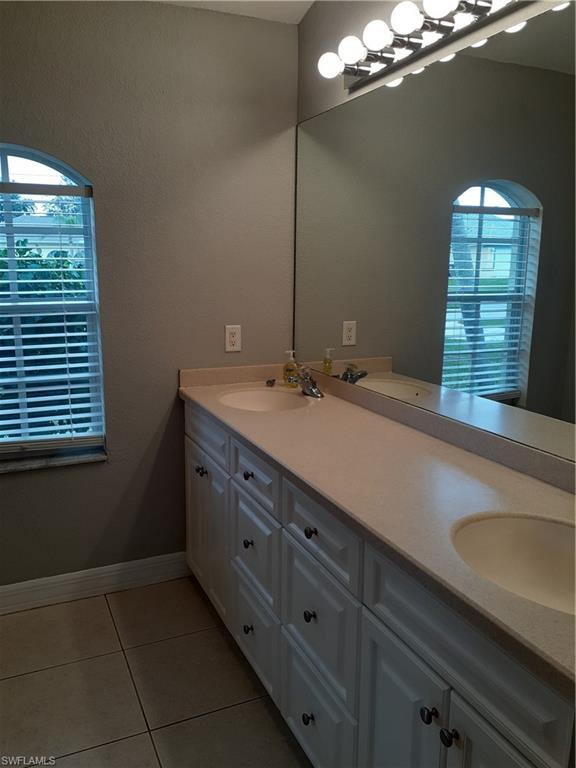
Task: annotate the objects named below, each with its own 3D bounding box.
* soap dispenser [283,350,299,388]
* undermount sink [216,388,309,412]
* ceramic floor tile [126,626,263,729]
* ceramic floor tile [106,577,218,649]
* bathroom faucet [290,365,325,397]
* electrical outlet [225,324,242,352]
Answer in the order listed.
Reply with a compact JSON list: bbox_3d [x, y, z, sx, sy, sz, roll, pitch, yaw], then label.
[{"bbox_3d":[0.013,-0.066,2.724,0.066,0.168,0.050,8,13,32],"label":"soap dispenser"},{"bbox_3d":[-0.102,0.135,2.494,0.350,0.145,0.405,-4,12,-25],"label":"undermount sink"},{"bbox_3d":[-0.336,1.058,2.204,0.447,0.010,0.447,-4,12,-25],"label":"ceramic floor tile"},{"bbox_3d":[-0.526,0.975,2.601,0.445,0.010,0.447,-4,12,-25],"label":"ceramic floor tile"},{"bbox_3d":[0.073,-0.007,2.560,0.160,0.118,0.150,-4,12,-25],"label":"bathroom faucet"},{"bbox_3d":[-0.247,-0.208,2.743,0.073,0.118,0.008,-4,12,-25],"label":"electrical outlet"}]

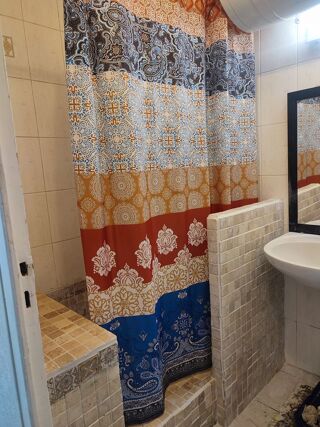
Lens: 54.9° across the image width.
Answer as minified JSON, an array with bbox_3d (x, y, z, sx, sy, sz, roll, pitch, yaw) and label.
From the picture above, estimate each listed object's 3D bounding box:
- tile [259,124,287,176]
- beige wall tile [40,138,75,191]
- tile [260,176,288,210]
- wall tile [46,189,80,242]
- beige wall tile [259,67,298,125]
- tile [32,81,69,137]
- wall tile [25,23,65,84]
[{"bbox_3d":[0.705,-0.375,1.816,0.208,0.300,0.012,5,12,44],"label":"tile"},{"bbox_3d":[-0.593,-0.287,1.809,0.012,0.300,0.208,5,12,44],"label":"beige wall tile"},{"bbox_3d":[0.725,-0.079,1.863,0.208,0.300,0.012,5,12,44],"label":"tile"},{"bbox_3d":[-0.574,0.009,1.855,0.012,0.300,0.208,5,12,44],"label":"wall tile"},{"bbox_3d":[0.686,-0.670,1.770,0.208,0.300,0.012,5,12,44],"label":"beige wall tile"},{"bbox_3d":[-0.613,-0.582,1.762,0.012,0.300,0.208,5,12,44],"label":"tile"},{"bbox_3d":[-0.633,-0.878,1.716,0.012,0.300,0.208,5,12,44],"label":"wall tile"}]

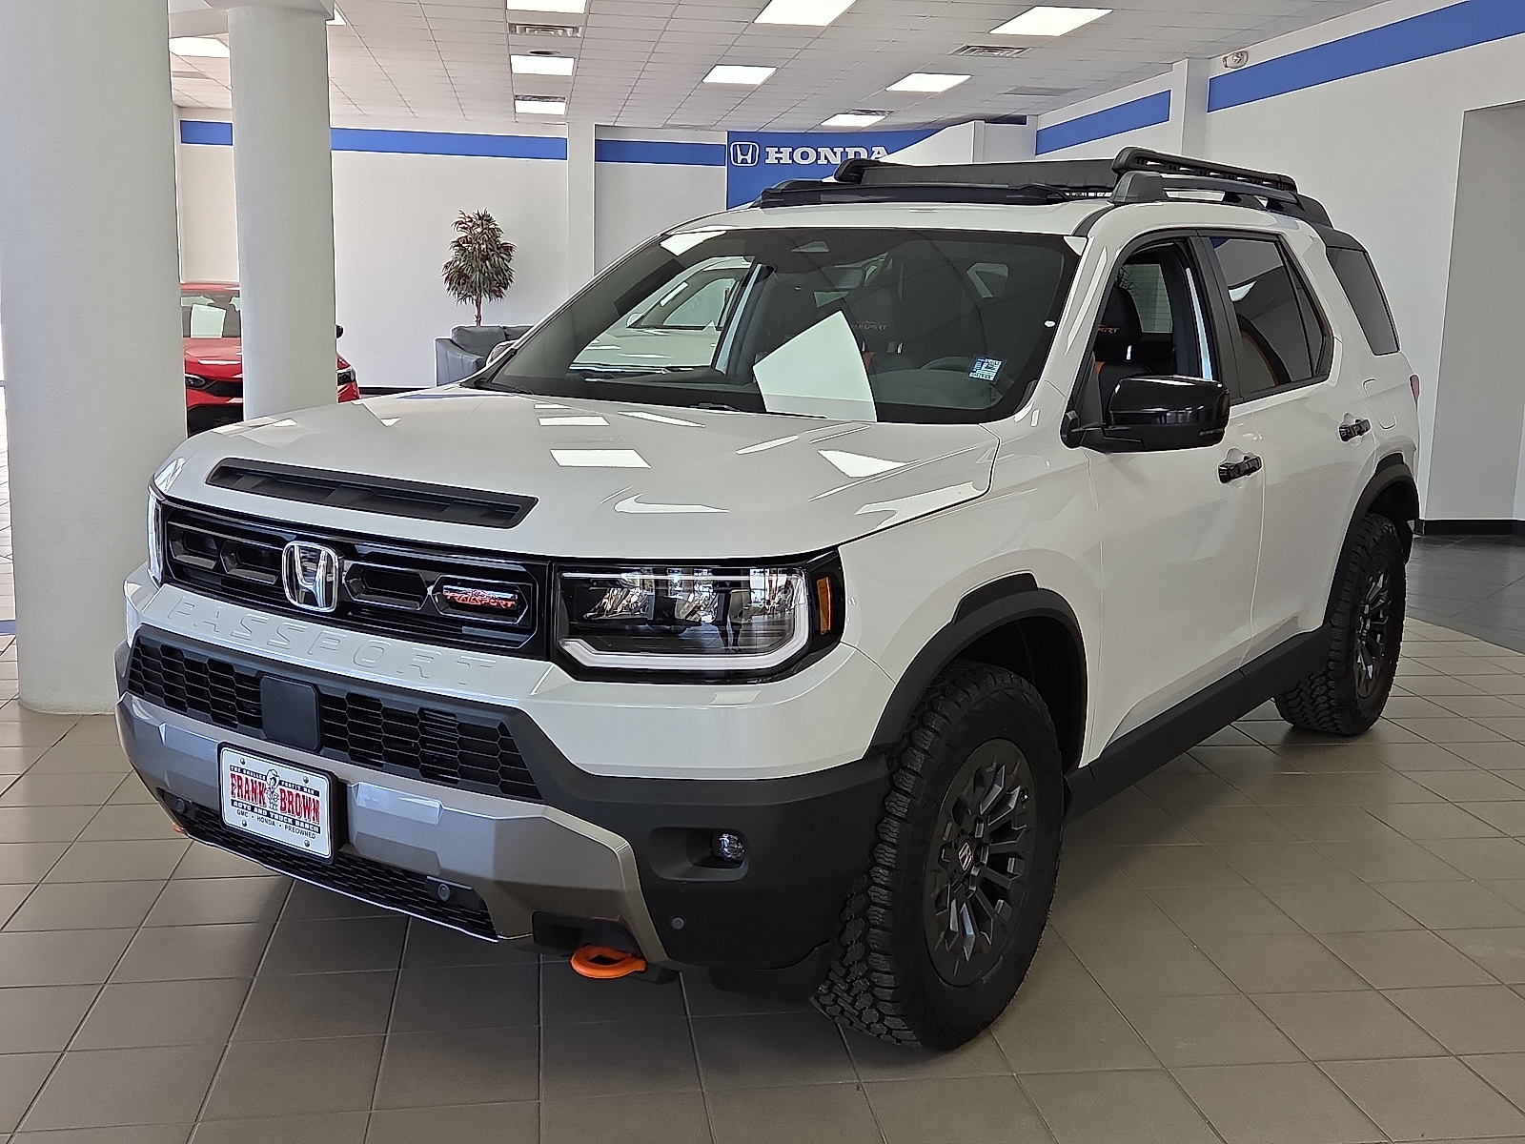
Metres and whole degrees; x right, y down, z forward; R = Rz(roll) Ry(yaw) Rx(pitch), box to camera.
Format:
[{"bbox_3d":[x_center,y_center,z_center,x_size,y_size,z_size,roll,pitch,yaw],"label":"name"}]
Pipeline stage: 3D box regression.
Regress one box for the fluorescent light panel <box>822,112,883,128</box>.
[{"bbox_3d":[1.069,-5.423,18.451,0.600,0.060,1.200,0,11,-8],"label":"fluorescent light panel"}]

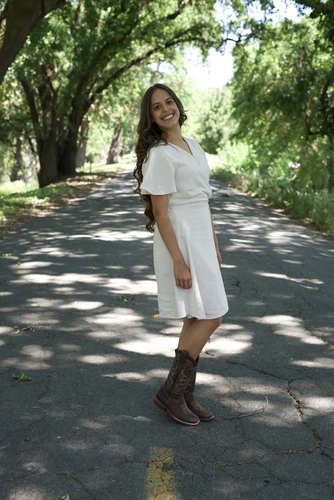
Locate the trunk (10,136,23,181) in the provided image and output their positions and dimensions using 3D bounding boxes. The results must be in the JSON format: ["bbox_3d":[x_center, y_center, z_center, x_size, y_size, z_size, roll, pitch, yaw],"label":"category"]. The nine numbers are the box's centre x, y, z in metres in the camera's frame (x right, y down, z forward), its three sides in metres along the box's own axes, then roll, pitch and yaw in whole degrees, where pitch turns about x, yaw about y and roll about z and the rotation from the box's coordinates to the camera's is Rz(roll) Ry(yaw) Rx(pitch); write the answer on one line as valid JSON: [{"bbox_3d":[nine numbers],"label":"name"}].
[{"bbox_3d":[-7.148,-4.346,33.000,0.550,2.100,0.550,0,8,0],"label":"trunk"}]

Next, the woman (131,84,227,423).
[{"bbox_3d":[0.068,0.021,3.510,0.420,1.680,0.460,7,11,41],"label":"woman"}]

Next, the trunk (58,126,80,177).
[{"bbox_3d":[-3.649,-3.686,26.000,0.780,1.900,0.780,0,8,0],"label":"trunk"}]

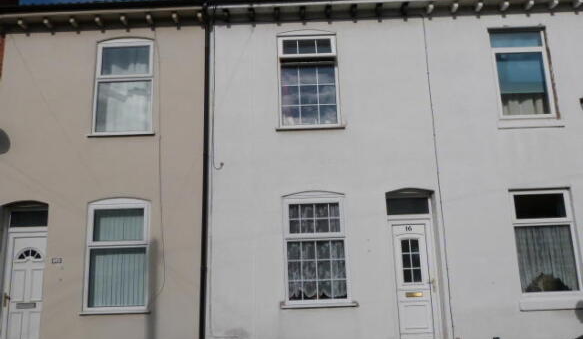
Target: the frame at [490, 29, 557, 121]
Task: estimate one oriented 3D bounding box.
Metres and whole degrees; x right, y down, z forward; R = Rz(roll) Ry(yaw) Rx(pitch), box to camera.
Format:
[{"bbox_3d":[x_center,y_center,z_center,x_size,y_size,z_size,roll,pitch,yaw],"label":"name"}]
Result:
[{"bbox_3d":[4.000,-1.658,7.350,0.955,1.651,0.080,-2,-10,0],"label":"frame"}]

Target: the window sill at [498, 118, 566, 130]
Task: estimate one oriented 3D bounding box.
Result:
[{"bbox_3d":[3.853,-0.730,6.824,1.040,0.136,0.120,-2,-10,1],"label":"window sill"}]

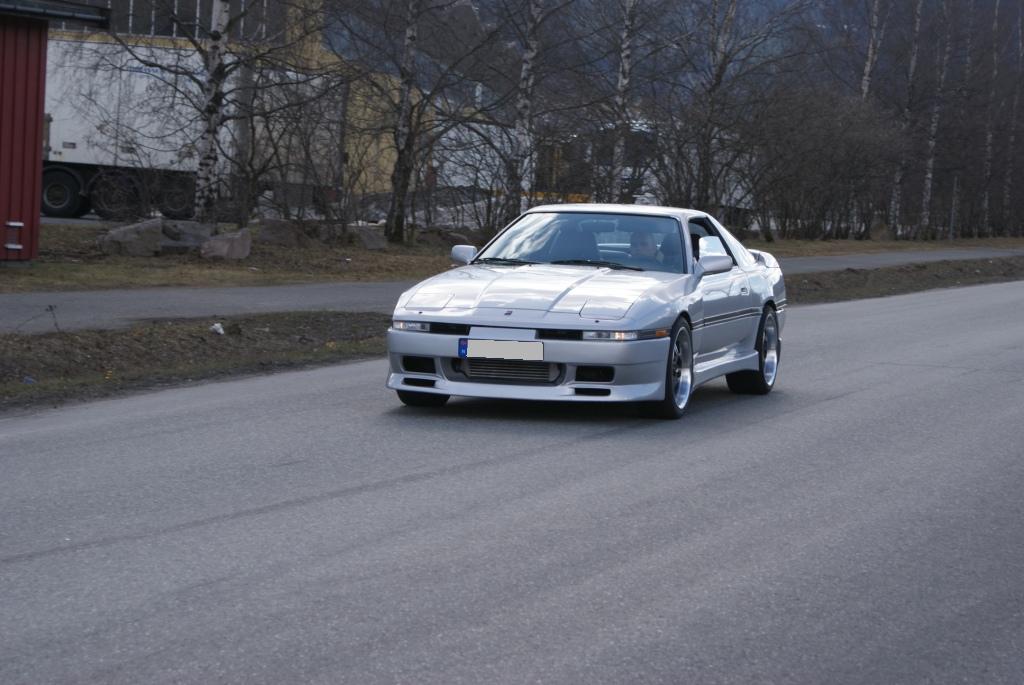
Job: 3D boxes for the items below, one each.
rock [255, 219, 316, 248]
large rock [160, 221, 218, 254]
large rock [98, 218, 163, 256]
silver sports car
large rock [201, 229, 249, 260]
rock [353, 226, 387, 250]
[{"bbox_3d":[-3.849,-1.844,50.800,1.040,0.500,0.750,2,3,-4],"label":"rock"},{"bbox_3d":[-5.026,-1.642,46.300,0.920,0.500,0.620,2,3,-6],"label":"large rock"},{"bbox_3d":[-5.602,-1.542,43.900,0.920,0.540,0.650,2,3,-7],"label":"large rock"},{"bbox_3d":[0.621,-0.264,19.702,1.780,1.280,4.630,3,3,17],"label":"silver sports car"},{"bbox_3d":[-4.226,-1.446,44.100,0.720,0.450,0.550,2,3,-6],"label":"large rock"},{"bbox_3d":[-2.517,-1.837,52.800,0.600,0.420,0.450,3,3,-3],"label":"rock"}]

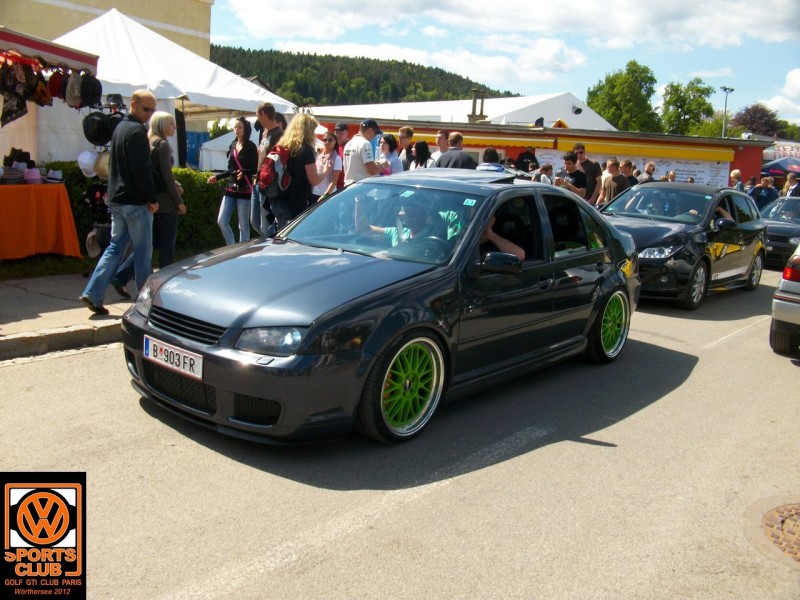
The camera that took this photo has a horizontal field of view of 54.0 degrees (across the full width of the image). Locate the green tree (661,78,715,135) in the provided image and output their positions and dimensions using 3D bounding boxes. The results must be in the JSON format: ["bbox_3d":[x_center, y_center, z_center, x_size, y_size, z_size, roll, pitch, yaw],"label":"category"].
[{"bbox_3d":[27.140,-16.250,75.729,5.400,9.860,5.400,6,11,18],"label":"green tree"}]

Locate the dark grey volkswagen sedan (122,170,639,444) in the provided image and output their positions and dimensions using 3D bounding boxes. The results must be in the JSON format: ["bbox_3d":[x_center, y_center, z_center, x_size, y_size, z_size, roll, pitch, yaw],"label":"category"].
[{"bbox_3d":[0.263,-0.203,5.571,1.745,1.395,4.376,12,14,39],"label":"dark grey volkswagen sedan"}]

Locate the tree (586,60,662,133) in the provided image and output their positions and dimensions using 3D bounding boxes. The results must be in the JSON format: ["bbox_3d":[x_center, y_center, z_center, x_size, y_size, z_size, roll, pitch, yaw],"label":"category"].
[{"bbox_3d":[20.974,-17.165,75.379,7.480,11.200,7.480,6,11,14],"label":"tree"}]

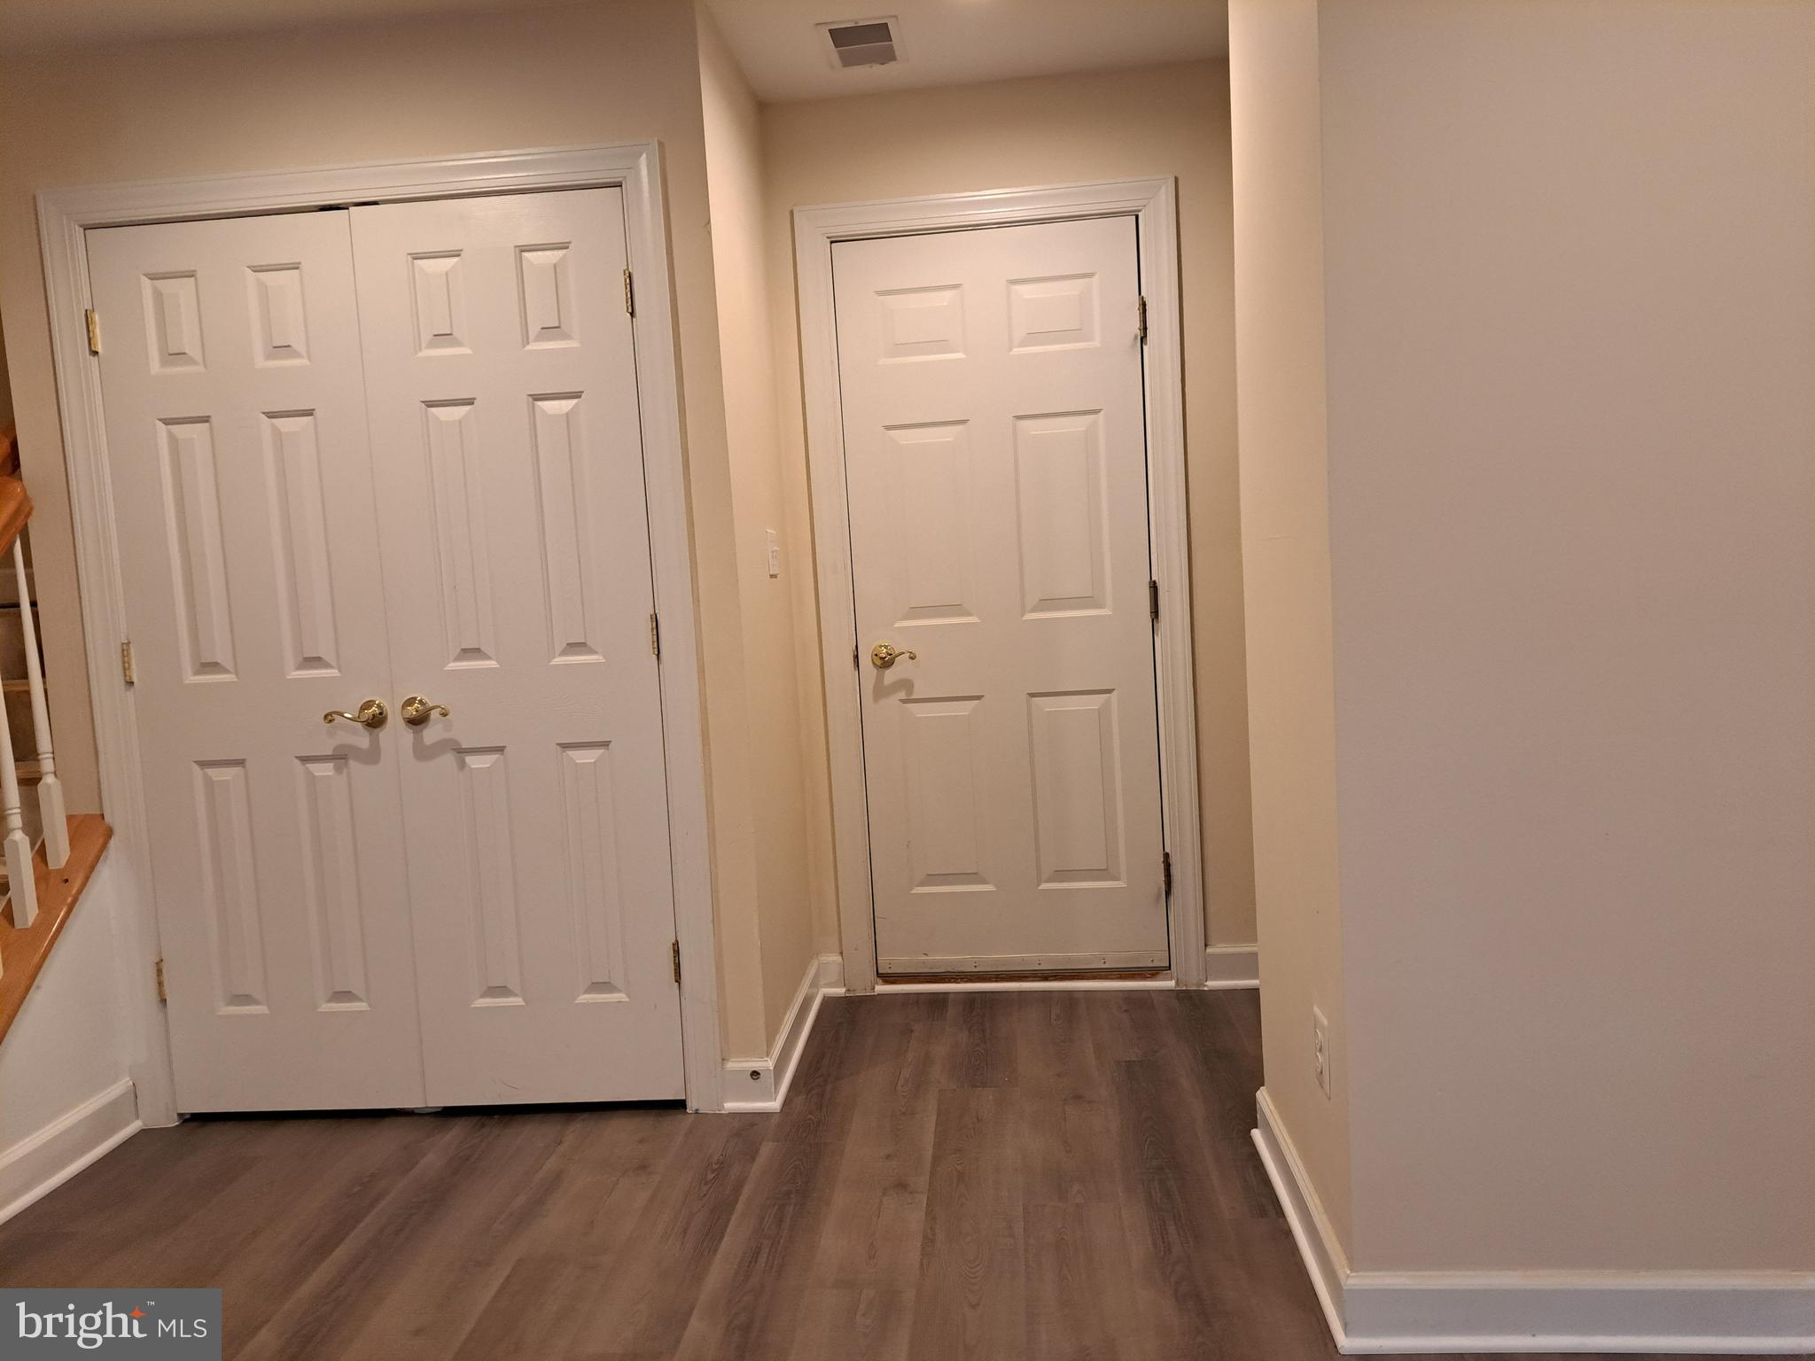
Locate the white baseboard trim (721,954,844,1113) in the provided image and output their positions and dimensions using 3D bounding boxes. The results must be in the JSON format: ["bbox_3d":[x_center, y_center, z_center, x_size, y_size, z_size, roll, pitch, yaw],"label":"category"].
[{"bbox_3d":[-0.293,0.871,3.179,0.172,0.118,0.775,-3,5,5],"label":"white baseboard trim"}]

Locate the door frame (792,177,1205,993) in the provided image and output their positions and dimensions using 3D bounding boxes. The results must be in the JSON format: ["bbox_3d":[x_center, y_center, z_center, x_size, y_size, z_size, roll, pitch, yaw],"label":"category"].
[{"bbox_3d":[0.265,-0.213,3.455,1.005,2.164,0.090,-3,5,5],"label":"door frame"}]

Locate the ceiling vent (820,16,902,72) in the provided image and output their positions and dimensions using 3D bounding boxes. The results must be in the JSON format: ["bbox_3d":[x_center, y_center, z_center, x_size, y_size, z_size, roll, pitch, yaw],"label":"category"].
[{"bbox_3d":[-0.104,-1.526,3.040,0.193,0.020,0.264,-3,5,5],"label":"ceiling vent"}]

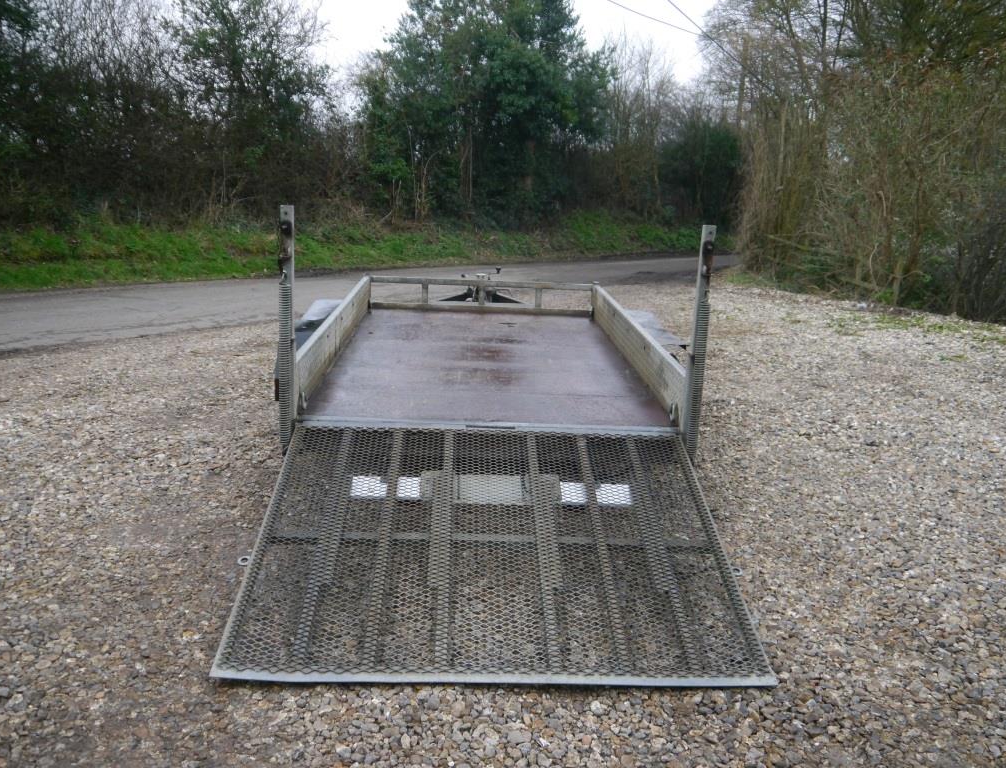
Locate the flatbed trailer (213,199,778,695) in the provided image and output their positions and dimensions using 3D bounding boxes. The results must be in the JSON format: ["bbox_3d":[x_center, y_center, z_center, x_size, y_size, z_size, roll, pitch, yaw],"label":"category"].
[{"bbox_3d":[-0.099,-0.405,5.245,2.200,1.420,5.690,2,14,-3],"label":"flatbed trailer"}]

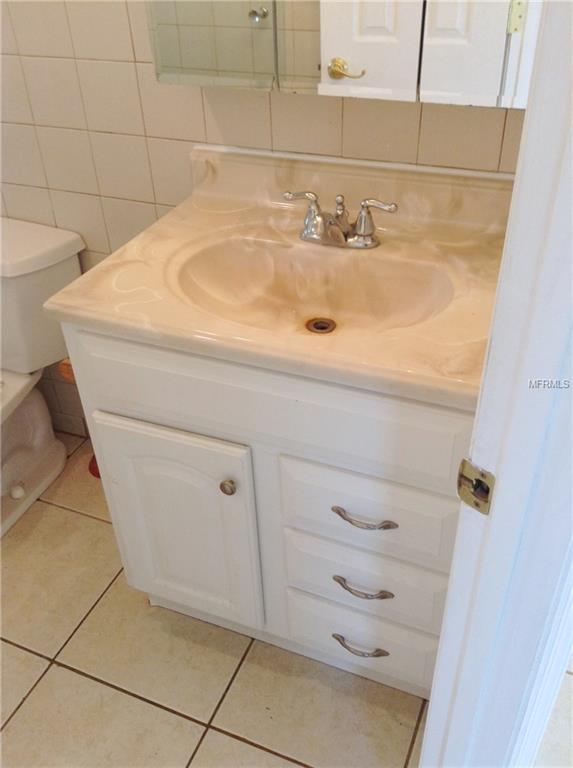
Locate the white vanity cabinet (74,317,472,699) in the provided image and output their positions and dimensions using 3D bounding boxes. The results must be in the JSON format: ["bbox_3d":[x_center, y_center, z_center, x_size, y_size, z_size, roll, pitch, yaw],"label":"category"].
[{"bbox_3d":[0.066,0.164,1.585,0.745,0.847,0.532,13,38,20],"label":"white vanity cabinet"}]

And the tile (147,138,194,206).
[{"bbox_3d":[-0.237,-0.470,1.642,0.152,0.152,0.008,13,38,20],"label":"tile"}]

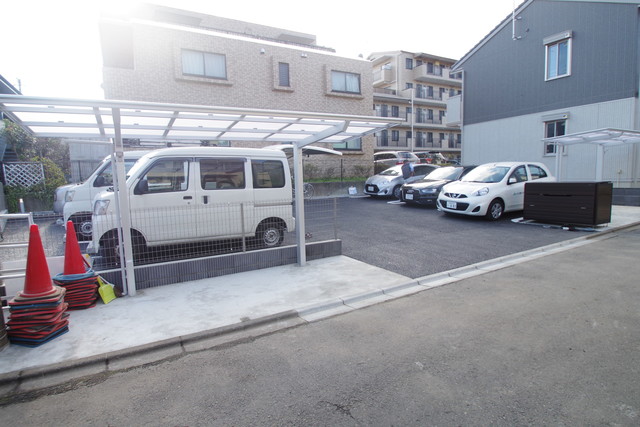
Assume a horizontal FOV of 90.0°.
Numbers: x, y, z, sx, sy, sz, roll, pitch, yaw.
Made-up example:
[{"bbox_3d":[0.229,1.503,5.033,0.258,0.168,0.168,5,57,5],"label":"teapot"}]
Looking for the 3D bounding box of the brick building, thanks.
[{"bbox_3d":[-4.739,-5.850,17.706,11.400,8.500,10.000,-5,6,-27],"label":"brick building"}]

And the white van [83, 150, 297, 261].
[{"bbox_3d":[-2.279,-0.231,6.018,3.395,1.875,1.475,-5,7,-24],"label":"white van"}]

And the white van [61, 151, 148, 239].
[{"bbox_3d":[-4.089,-0.511,7.728,3.395,1.875,1.475,-4,7,-23],"label":"white van"}]

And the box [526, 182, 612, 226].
[{"bbox_3d":[5.832,-0.248,7.607,0.669,0.933,1.487,-5,6,-25],"label":"box"}]

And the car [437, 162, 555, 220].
[{"bbox_3d":[5.157,-0.673,9.227,3.800,1.515,1.665,-5,7,-26],"label":"car"}]

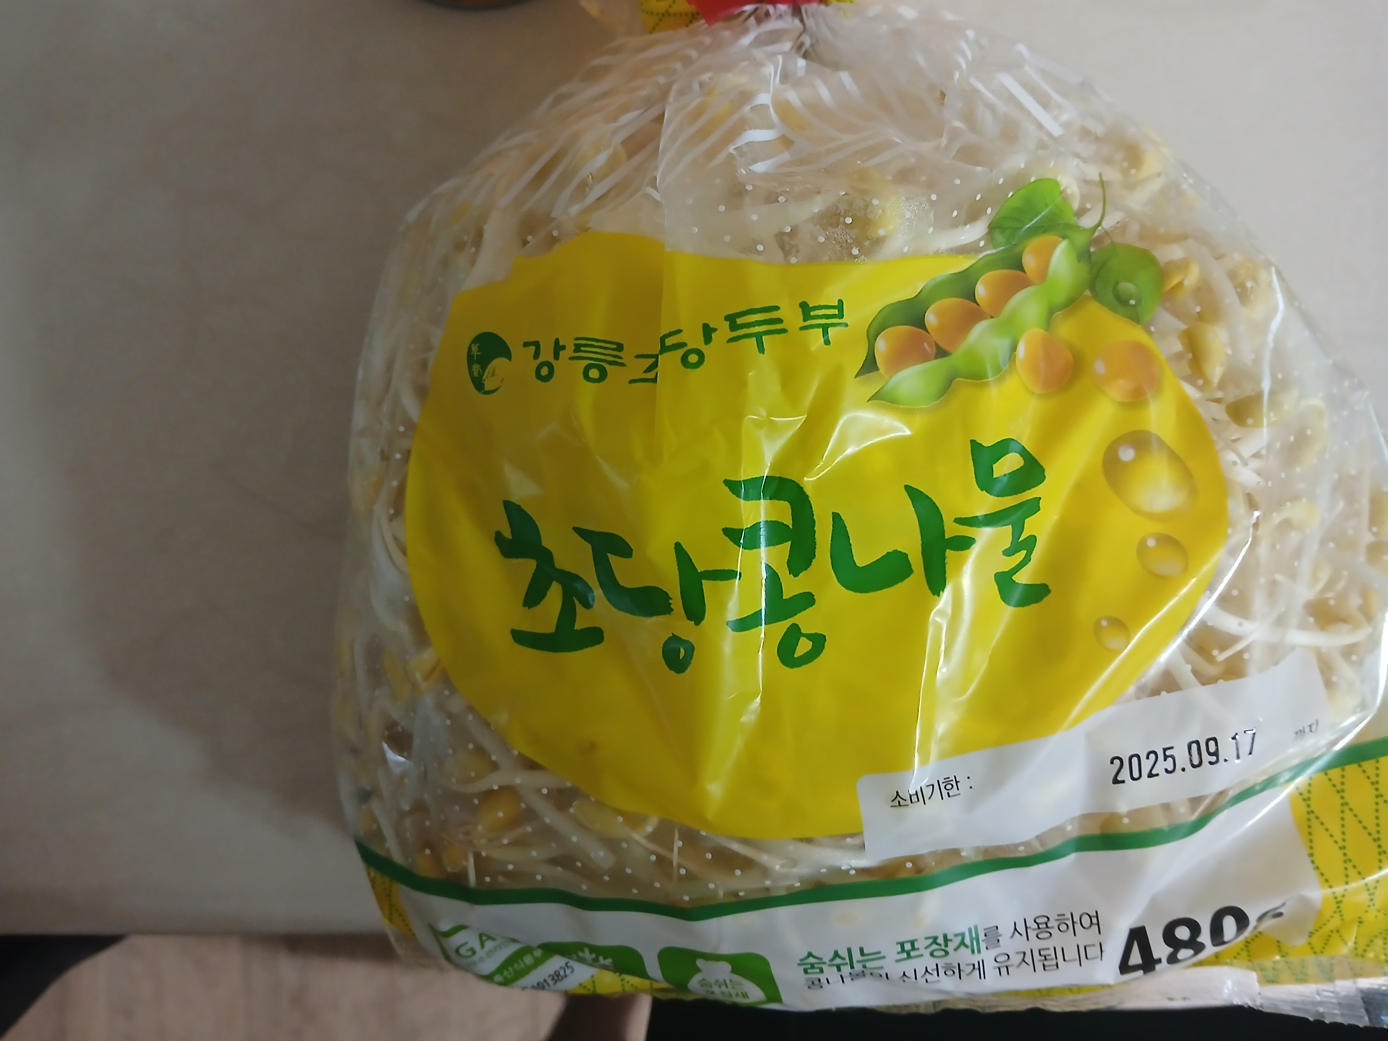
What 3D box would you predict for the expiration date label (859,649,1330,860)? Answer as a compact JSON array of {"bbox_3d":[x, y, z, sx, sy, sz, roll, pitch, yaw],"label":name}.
[{"bbox_3d":[0.078,0.046,0.204,0.094,0.008,0.021,-13,107,-3],"label":"expiration date label"}]

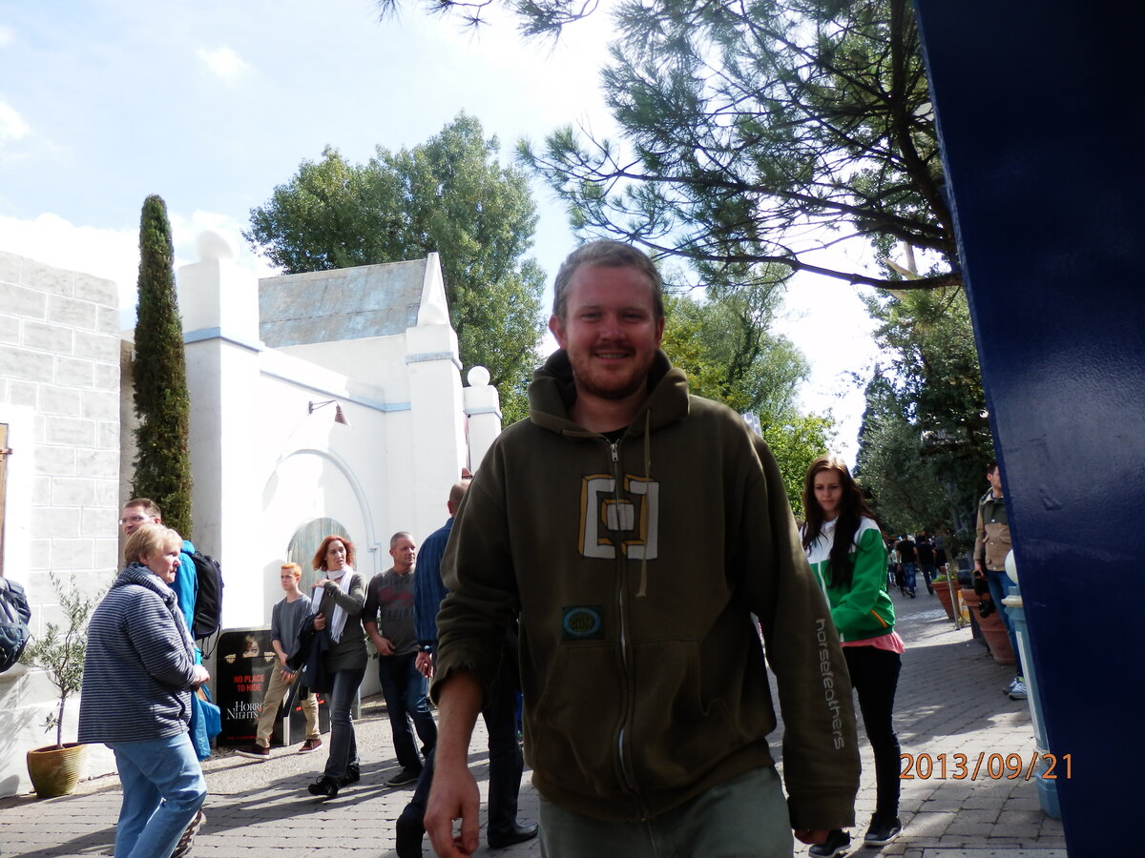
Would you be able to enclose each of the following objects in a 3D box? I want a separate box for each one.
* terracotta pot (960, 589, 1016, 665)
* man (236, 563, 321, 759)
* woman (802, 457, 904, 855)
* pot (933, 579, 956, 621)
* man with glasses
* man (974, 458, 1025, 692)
[{"bbox_3d":[4.367,1.949,8.220,0.820,0.740,0.820,-9,-10,23],"label":"terracotta pot"},{"bbox_3d":[-2.563,1.998,7.200,0.500,1.630,0.700,-14,-13,43],"label":"man"},{"bbox_3d":[1.247,0.964,3.720,0.360,1.690,0.470,4,-13,-40],"label":"woman"},{"bbox_3d":[6.704,2.982,14.400,0.780,0.660,0.780,-9,-10,23],"label":"pot"},{"bbox_3d":[-2.206,1.307,4.400,0.620,1.830,0.560,2,-12,-35],"label":"man with glasses"},{"bbox_3d":[3.458,1.160,6.550,0.390,1.800,0.520,0,-11,-26],"label":"man"}]

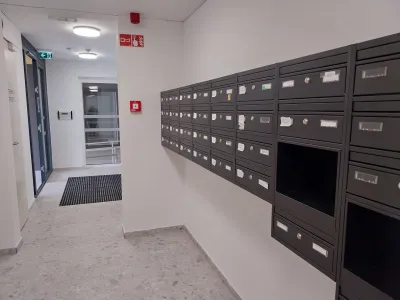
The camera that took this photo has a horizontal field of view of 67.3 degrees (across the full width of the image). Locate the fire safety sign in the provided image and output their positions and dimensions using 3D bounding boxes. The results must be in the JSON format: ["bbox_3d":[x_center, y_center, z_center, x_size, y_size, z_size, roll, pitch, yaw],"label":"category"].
[{"bbox_3d":[-0.739,-1.191,3.283,0.255,0.125,0.010,-3,8,-19],"label":"fire safety sign"}]

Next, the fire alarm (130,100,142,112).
[{"bbox_3d":[-0.718,-0.484,3.365,0.117,0.117,0.045,-3,8,-19],"label":"fire alarm"}]

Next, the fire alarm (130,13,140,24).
[{"bbox_3d":[-0.682,-1.390,3.178,0.097,0.083,0.097,-3,8,-19],"label":"fire alarm"}]

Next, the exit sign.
[{"bbox_3d":[-3.174,-1.961,6.208,0.260,0.180,0.040,-3,8,-19],"label":"exit sign"}]

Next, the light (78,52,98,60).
[{"bbox_3d":[-2.479,-2.076,6.671,0.390,0.075,0.390,-3,8,-19],"label":"light"}]

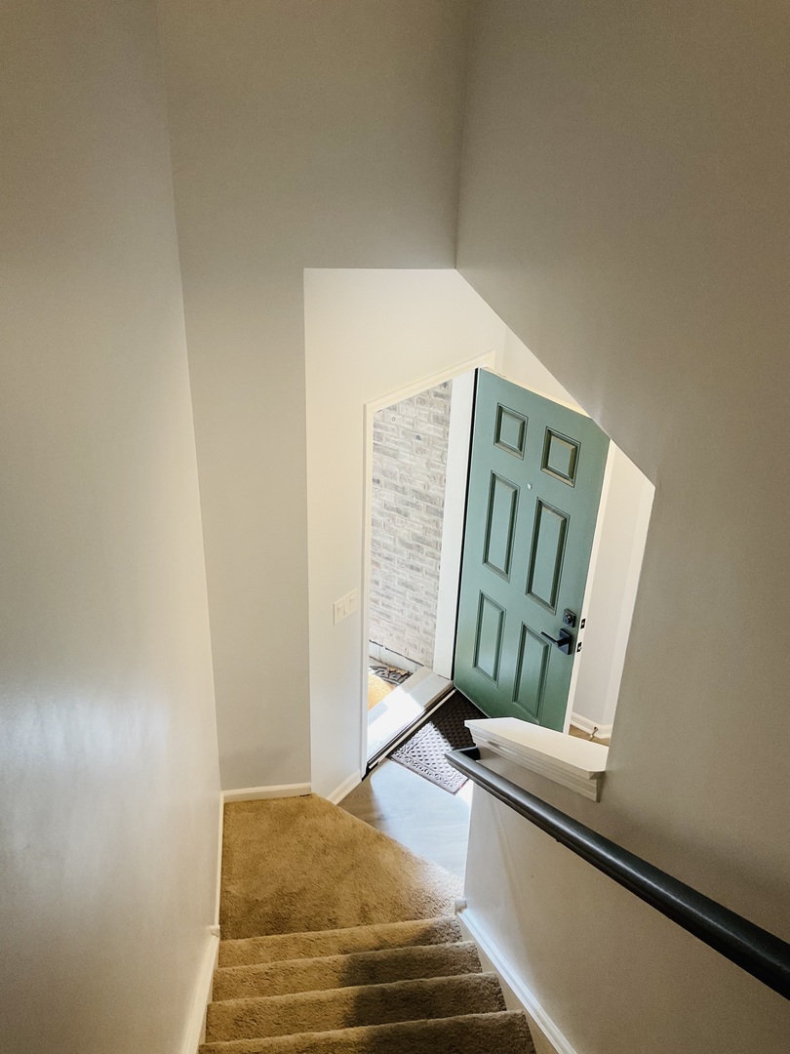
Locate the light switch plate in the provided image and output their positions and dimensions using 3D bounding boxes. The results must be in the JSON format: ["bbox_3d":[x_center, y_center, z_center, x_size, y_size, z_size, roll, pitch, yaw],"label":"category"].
[{"bbox_3d":[-0.223,0.372,4.075,0.009,0.114,0.165,21,33,31],"label":"light switch plate"}]

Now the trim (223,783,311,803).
[{"bbox_3d":[-0.622,1.295,4.298,0.429,0.075,0.015,-2,28,-8],"label":"trim"}]

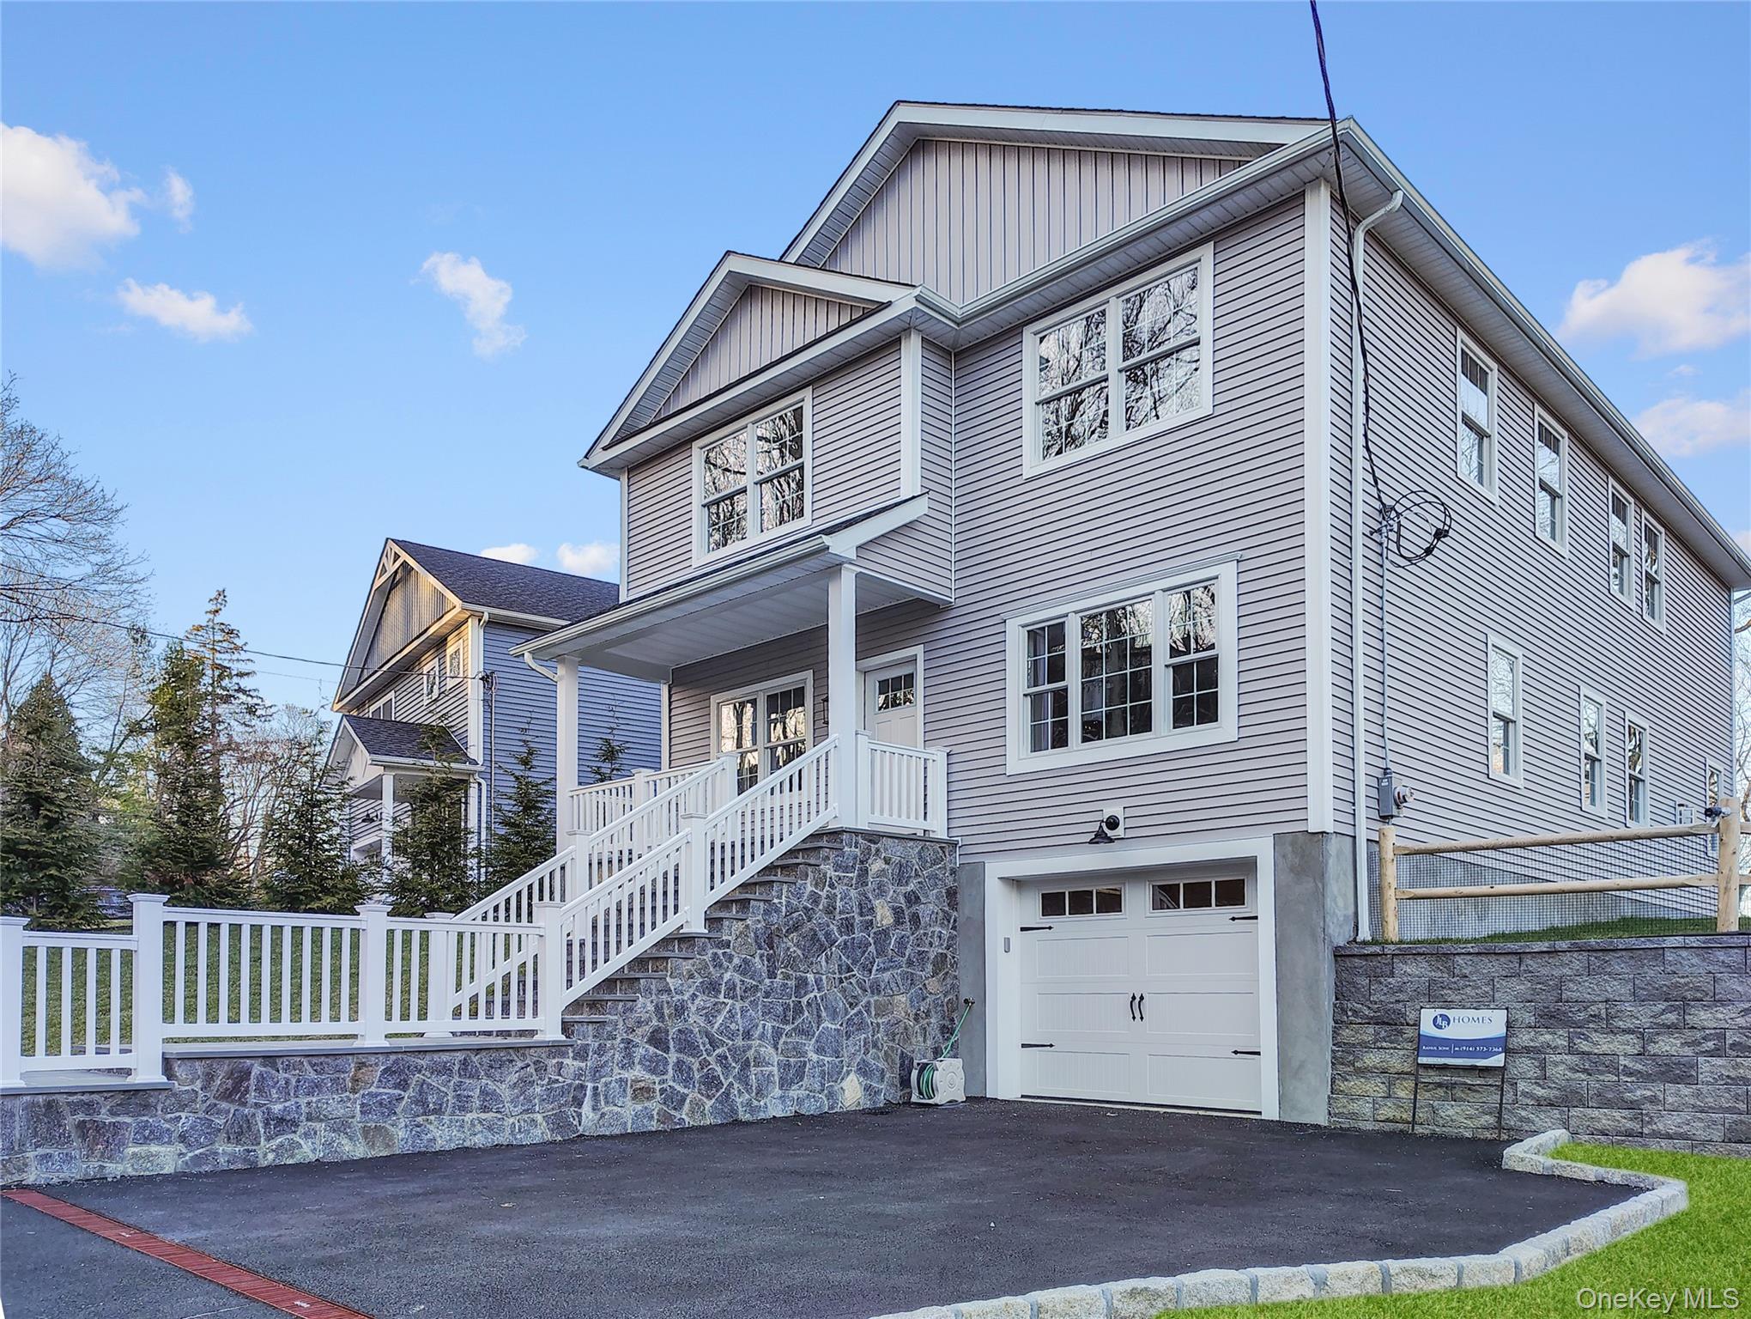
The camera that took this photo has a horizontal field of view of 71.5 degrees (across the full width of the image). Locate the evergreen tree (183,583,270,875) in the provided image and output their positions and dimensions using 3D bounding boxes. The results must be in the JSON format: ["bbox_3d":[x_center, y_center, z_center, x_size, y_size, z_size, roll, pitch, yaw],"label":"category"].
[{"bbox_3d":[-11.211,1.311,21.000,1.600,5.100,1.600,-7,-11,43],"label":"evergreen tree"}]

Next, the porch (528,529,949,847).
[{"bbox_3d":[-1.940,0.740,14.800,5.700,3.300,1.900,-7,-11,43],"label":"porch"}]

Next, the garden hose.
[{"bbox_3d":[0.739,4.191,13.000,0.500,1.050,0.500,-7,-11,43],"label":"garden hose"}]

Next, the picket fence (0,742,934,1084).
[{"bbox_3d":[-2.940,2.050,11.109,2.405,2.872,8.554,-7,-11,43],"label":"picket fence"}]

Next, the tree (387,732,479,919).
[{"bbox_3d":[-6.299,2.332,17.200,1.250,2.600,1.250,-7,-11,43],"label":"tree"}]

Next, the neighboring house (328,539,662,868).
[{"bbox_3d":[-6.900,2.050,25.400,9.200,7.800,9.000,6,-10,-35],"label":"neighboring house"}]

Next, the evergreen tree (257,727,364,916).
[{"bbox_3d":[-7.510,2.173,16.300,1.400,2.600,1.400,-7,-11,43],"label":"evergreen tree"}]

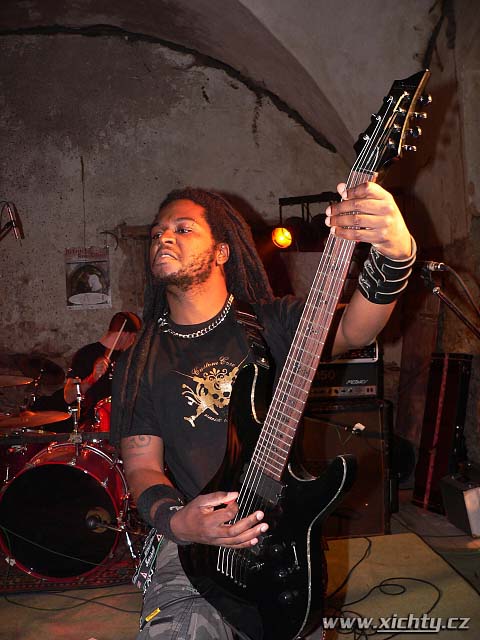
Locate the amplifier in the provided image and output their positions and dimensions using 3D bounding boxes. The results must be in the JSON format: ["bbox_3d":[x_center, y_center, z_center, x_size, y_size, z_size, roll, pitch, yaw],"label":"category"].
[{"bbox_3d":[0.450,0.268,3.800,0.670,0.320,0.290,-2,2,-7],"label":"amplifier"}]

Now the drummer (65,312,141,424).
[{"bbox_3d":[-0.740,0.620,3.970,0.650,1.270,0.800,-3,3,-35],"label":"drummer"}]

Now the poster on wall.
[{"bbox_3d":[-1.024,-0.277,4.500,0.300,0.420,0.010,-2,2,-6],"label":"poster on wall"}]

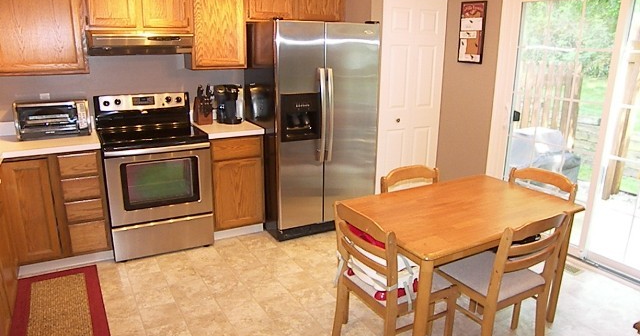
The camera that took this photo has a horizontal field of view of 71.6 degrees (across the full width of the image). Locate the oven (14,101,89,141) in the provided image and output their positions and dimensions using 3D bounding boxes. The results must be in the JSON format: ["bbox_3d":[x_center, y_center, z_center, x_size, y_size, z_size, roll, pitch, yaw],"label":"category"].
[{"bbox_3d":[-1.981,-0.380,3.324,0.475,0.255,0.280,-8,19,-27],"label":"oven"}]

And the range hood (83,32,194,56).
[{"bbox_3d":[-1.368,-0.961,3.399,0.753,0.165,0.420,-8,19,-27],"label":"range hood"}]

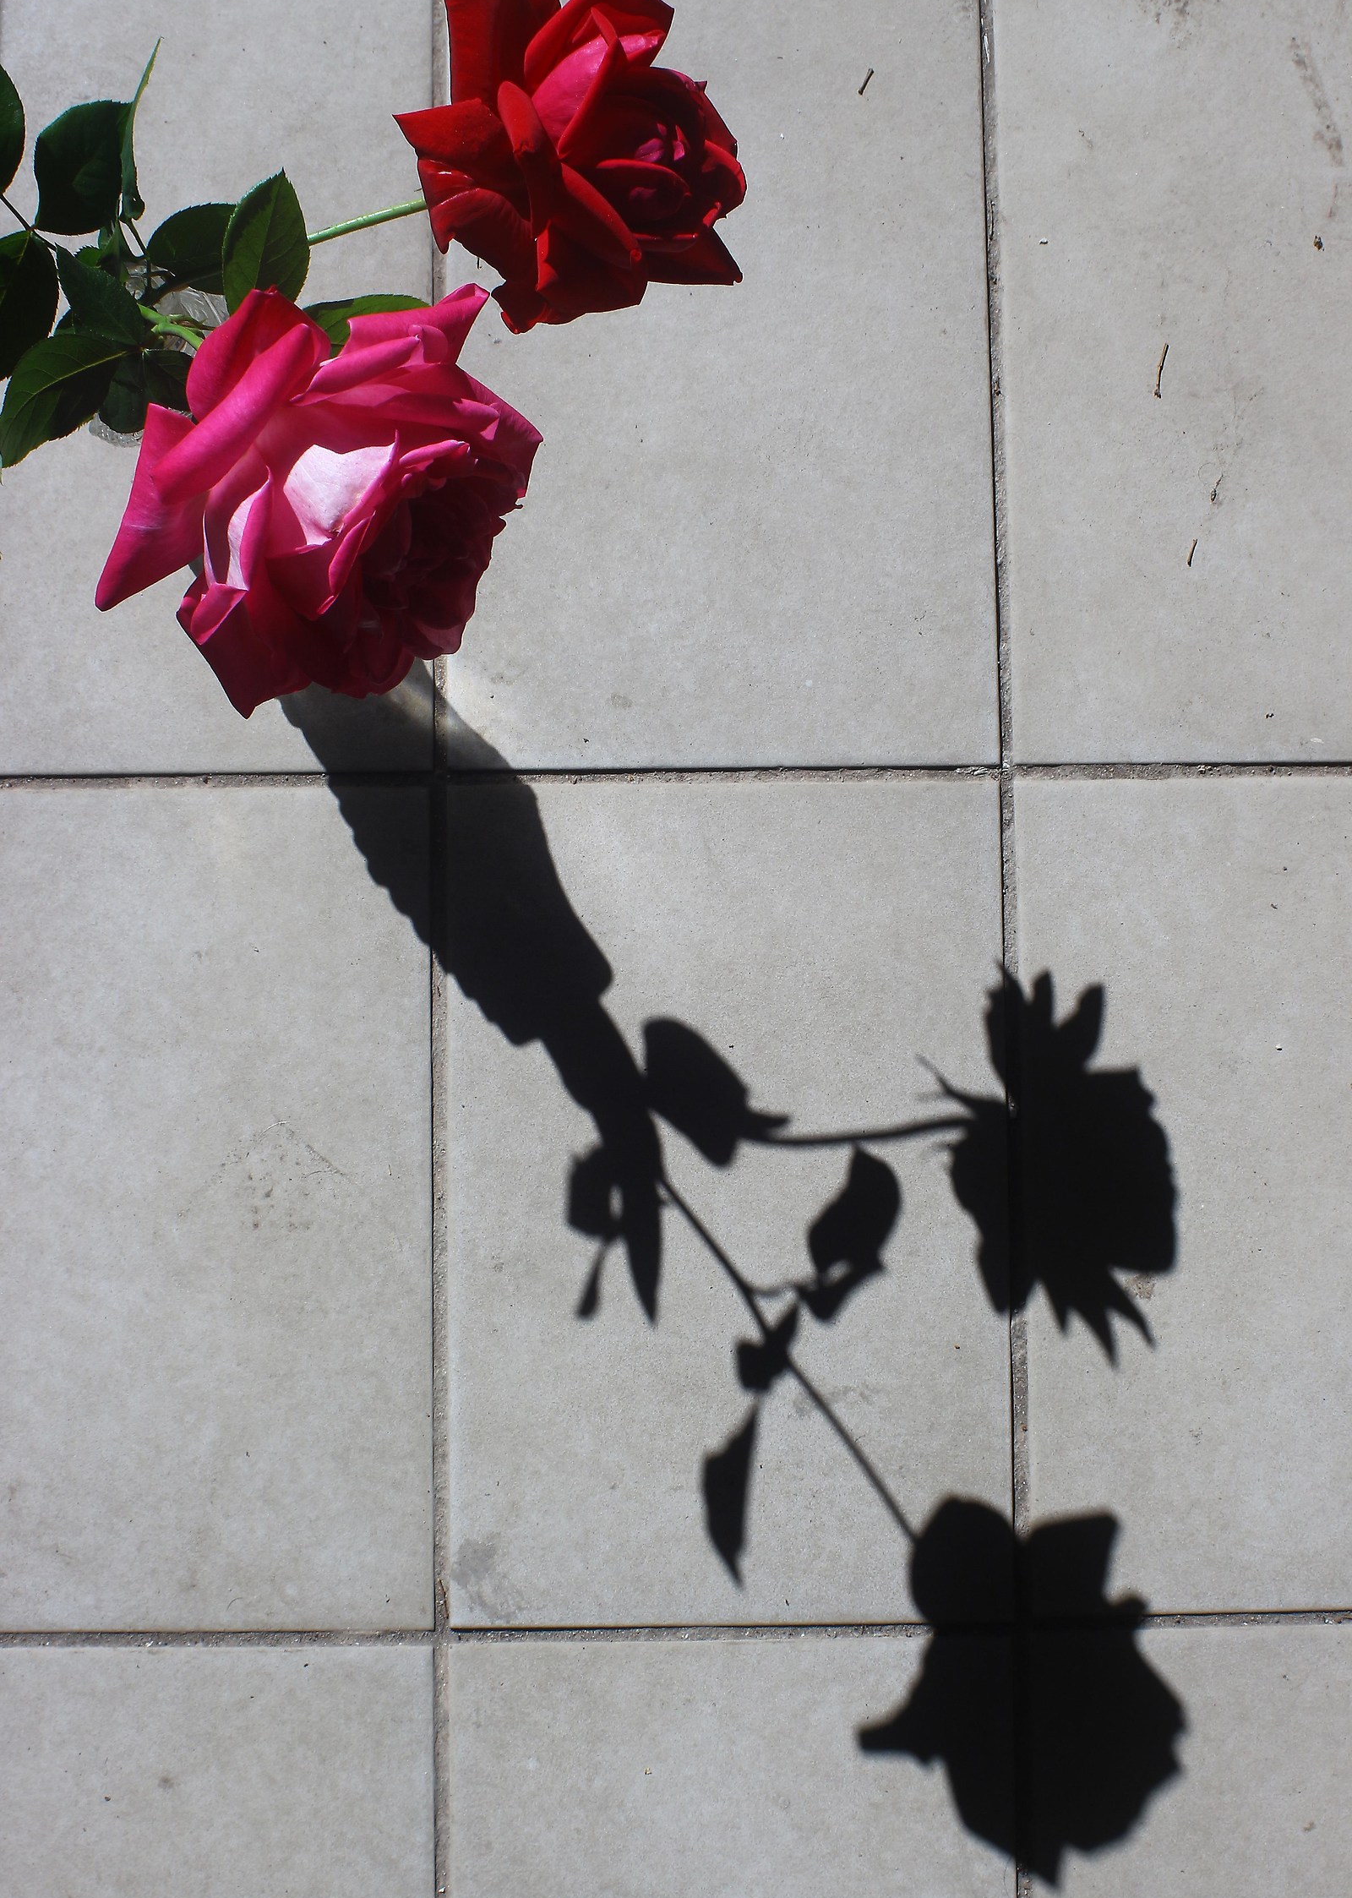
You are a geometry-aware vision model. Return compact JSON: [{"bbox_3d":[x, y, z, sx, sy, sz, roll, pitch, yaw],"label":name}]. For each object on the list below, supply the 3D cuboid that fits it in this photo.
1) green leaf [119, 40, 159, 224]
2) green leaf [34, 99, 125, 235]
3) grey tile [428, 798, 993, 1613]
[{"bbox_3d":[-0.149,-0.227,0.705,0.009,0.020,0.049,7,118,-14],"label":"green leaf"},{"bbox_3d":[-0.167,-0.219,0.710,0.025,0.010,0.036,6,109,-8],"label":"green leaf"},{"bbox_3d":[0.019,0.089,0.912,0.200,0.010,0.300,0,85,-1],"label":"grey tile"}]

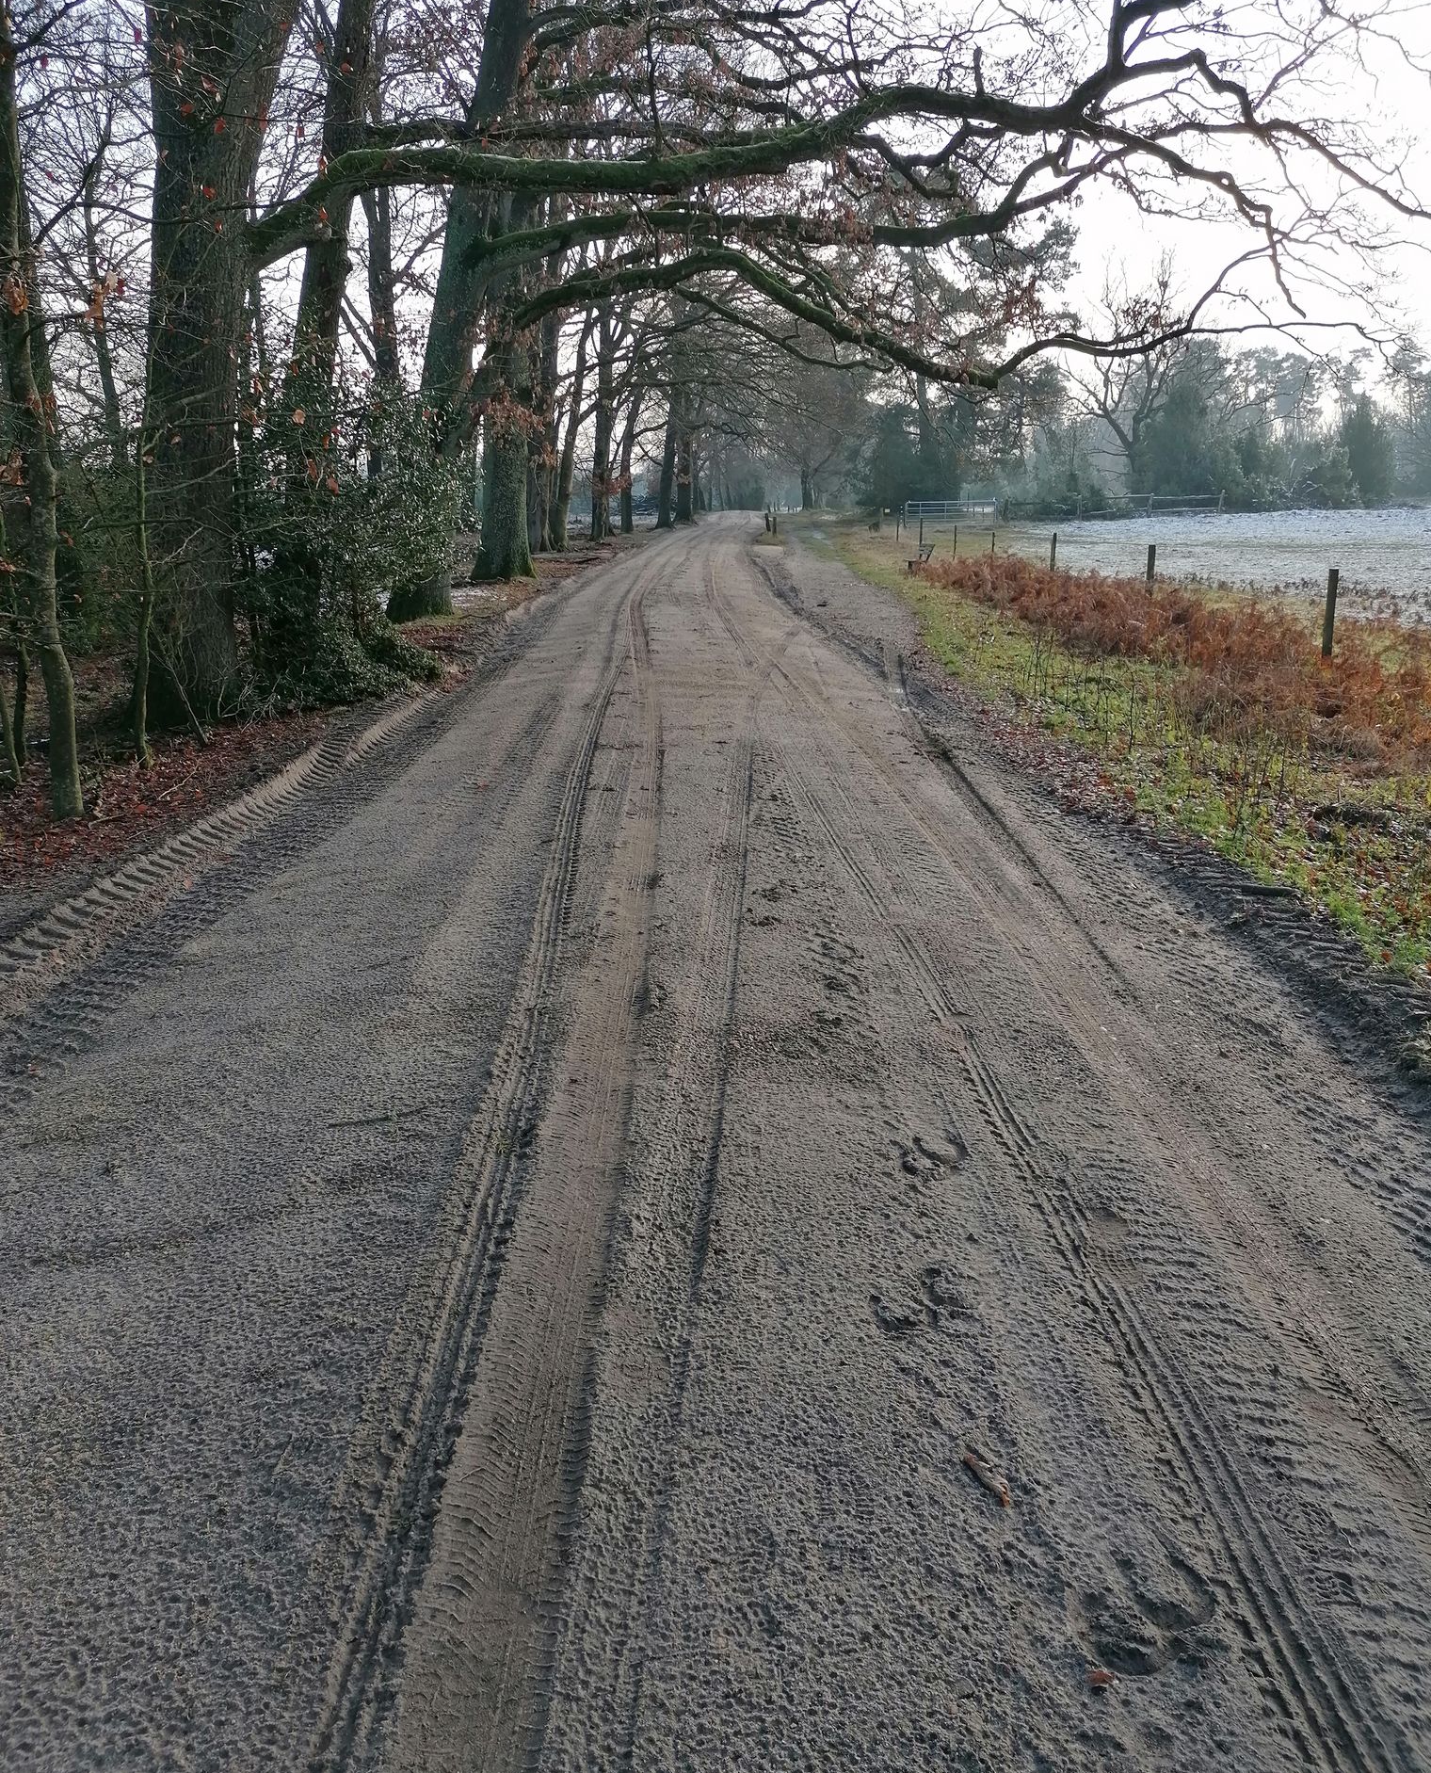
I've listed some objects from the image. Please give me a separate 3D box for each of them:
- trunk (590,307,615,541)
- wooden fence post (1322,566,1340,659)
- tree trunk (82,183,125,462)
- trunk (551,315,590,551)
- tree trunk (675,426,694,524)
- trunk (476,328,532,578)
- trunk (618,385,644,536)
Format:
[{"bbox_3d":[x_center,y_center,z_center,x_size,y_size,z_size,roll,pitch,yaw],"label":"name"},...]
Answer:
[{"bbox_3d":[-3.763,-15.265,49.754,0.660,7.316,0.660,-1,15,-4],"label":"trunk"},{"bbox_3d":[6.120,-2.680,14.805,0.100,0.922,0.100,6,16,21],"label":"wooden fence post"},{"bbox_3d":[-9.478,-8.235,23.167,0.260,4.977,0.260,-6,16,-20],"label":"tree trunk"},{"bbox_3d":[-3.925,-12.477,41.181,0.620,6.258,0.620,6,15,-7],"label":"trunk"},{"bbox_3d":[-1.583,-21.068,76.146,0.880,4.851,0.880,0,15,-1],"label":"tree trunk"},{"bbox_3d":[-3.949,-8.059,27.867,1.000,4.558,1.000,-2,15,-7],"label":"trunk"},{"bbox_3d":[-3.264,-16.743,58.671,0.520,5.565,0.520,5,15,-5],"label":"trunk"}]

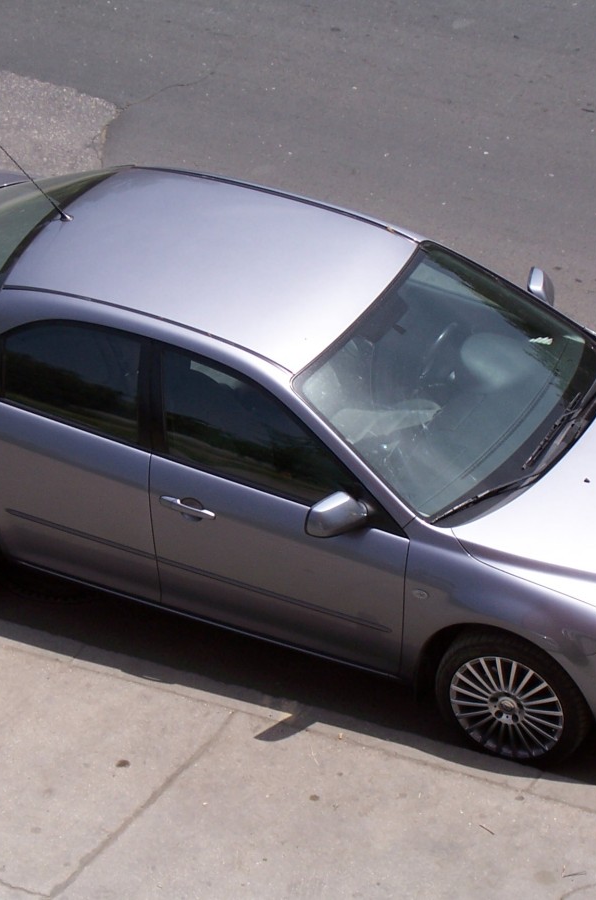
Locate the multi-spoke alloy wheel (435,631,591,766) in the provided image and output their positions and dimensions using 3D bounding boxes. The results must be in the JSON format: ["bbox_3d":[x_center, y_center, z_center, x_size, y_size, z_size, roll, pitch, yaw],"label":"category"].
[{"bbox_3d":[0.853,0.943,19.632,0.625,0.625,0.215,12,36,20],"label":"multi-spoke alloy wheel"}]

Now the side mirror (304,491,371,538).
[{"bbox_3d":[0.153,0.260,19.454,0.170,0.165,0.240,15,37,24],"label":"side mirror"}]

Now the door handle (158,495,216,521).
[{"bbox_3d":[-0.432,0.228,19.864,0.240,0.045,0.050,17,38,23],"label":"door handle"}]

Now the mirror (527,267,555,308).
[{"bbox_3d":[0.998,-0.626,20.734,0.170,0.165,0.240,15,37,24],"label":"mirror"}]

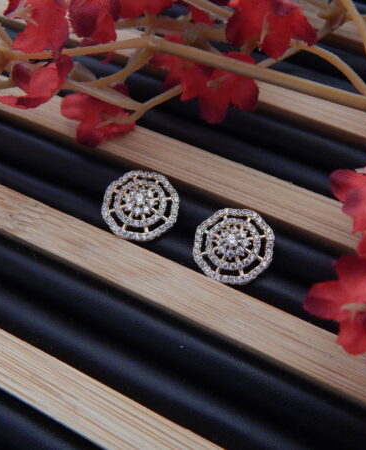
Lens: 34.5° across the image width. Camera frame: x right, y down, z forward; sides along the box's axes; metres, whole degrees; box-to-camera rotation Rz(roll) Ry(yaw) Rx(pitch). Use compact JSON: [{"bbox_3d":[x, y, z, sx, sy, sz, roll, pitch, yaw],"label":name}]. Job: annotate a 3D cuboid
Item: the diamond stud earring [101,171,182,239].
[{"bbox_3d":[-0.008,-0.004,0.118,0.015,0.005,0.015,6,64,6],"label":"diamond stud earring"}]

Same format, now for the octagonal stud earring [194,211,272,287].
[{"bbox_3d":[0.010,0.005,0.118,0.016,0.004,0.016,5,63,9],"label":"octagonal stud earring"}]

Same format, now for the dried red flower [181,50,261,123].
[{"bbox_3d":[0.008,-0.029,0.124,0.017,0.009,0.015,0,84,-3],"label":"dried red flower"}]

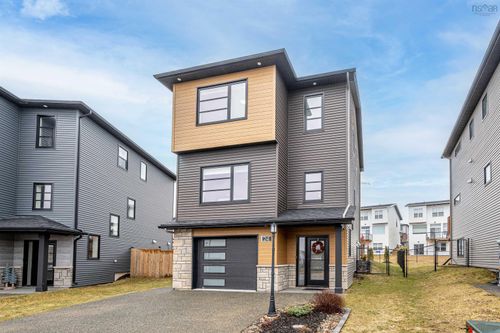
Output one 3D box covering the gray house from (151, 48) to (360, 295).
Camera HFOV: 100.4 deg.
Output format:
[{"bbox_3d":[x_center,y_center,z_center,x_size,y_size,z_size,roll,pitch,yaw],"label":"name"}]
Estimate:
[{"bbox_3d":[1.700,1.050,13.600,8.100,9.100,10.800,-3,-8,18],"label":"gray house"}]

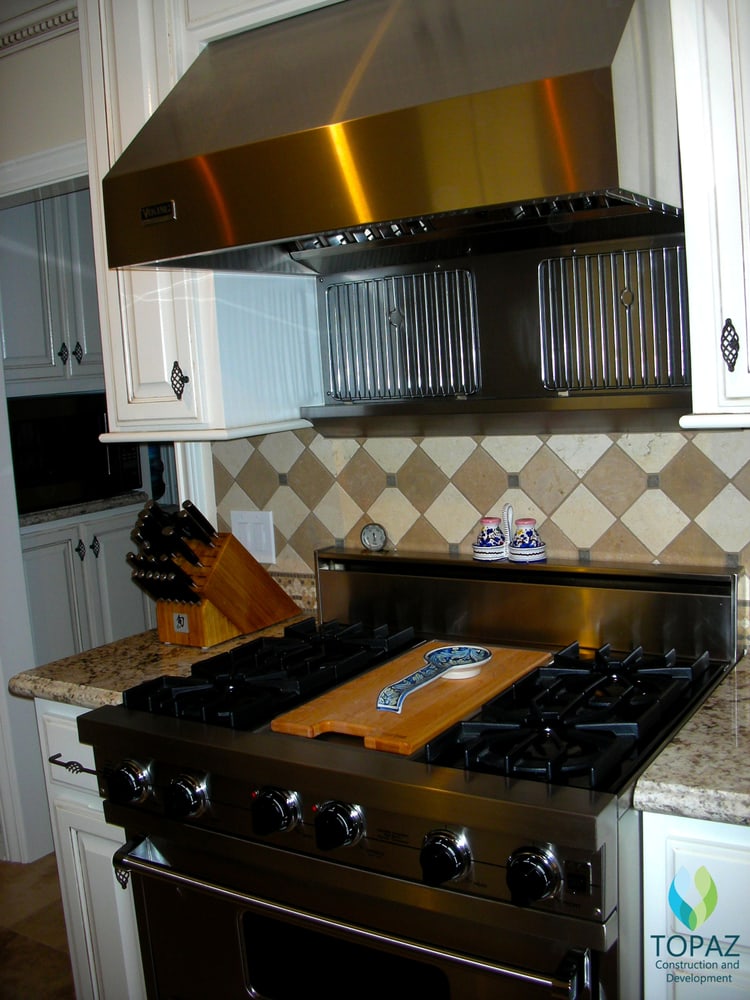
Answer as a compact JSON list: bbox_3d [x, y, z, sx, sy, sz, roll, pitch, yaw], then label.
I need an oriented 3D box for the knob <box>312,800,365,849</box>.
[{"bbox_3d":[-0.053,0.464,1.428,0.064,0.064,0.042,1,0,33],"label":"knob"}]

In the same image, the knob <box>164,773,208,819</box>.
[{"bbox_3d":[-0.291,0.459,1.567,0.060,0.060,0.046,1,8,33],"label":"knob"}]

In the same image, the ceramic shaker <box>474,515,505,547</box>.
[{"bbox_3d":[0.233,0.078,2.067,0.057,0.075,0.057,-3,7,0],"label":"ceramic shaker"}]

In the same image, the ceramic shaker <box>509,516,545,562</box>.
[{"bbox_3d":[0.303,0.080,2.002,0.071,0.080,0.071,-4,7,0],"label":"ceramic shaker"}]

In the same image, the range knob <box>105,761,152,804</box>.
[{"bbox_3d":[-0.397,0.457,1.637,0.060,0.060,0.046,1,8,33],"label":"range knob"}]

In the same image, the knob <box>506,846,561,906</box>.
[{"bbox_3d":[0.196,0.466,1.249,0.060,0.060,0.046,1,8,33],"label":"knob"}]

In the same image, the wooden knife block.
[{"bbox_3d":[-0.326,0.177,2.282,0.128,0.227,0.316,1,8,35],"label":"wooden knife block"}]

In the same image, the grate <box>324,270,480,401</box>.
[{"bbox_3d":[0.050,-0.339,2.135,0.360,0.258,0.016,1,8,33],"label":"grate"}]

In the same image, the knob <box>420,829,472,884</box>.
[{"bbox_3d":[0.092,0.467,1.317,0.060,0.060,0.046,1,8,33],"label":"knob"}]

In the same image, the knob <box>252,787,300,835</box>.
[{"bbox_3d":[-0.143,0.453,1.469,0.060,0.060,0.046,1,8,33],"label":"knob"}]

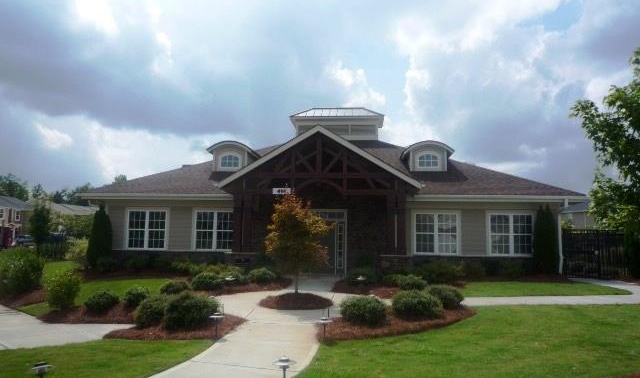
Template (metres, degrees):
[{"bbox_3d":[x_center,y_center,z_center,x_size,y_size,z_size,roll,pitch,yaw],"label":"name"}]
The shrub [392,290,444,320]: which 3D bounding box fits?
[{"bbox_3d":[1.880,2.191,8.868,0.957,0.528,0.909,0,-5,12],"label":"shrub"}]

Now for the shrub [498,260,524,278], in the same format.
[{"bbox_3d":[7.007,2.874,17.002,0.952,0.566,0.857,-1,-6,22],"label":"shrub"}]

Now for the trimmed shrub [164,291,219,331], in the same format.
[{"bbox_3d":[-2.107,1.981,7.613,0.873,0.616,0.785,2,-5,-15],"label":"trimmed shrub"}]

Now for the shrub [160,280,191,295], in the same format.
[{"bbox_3d":[-3.636,2.482,11.633,0.721,0.387,0.685,2,-5,-17],"label":"shrub"}]

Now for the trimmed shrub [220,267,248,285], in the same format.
[{"bbox_3d":[-2.468,2.533,13.386,0.809,0.514,0.769,0,-5,5],"label":"trimmed shrub"}]

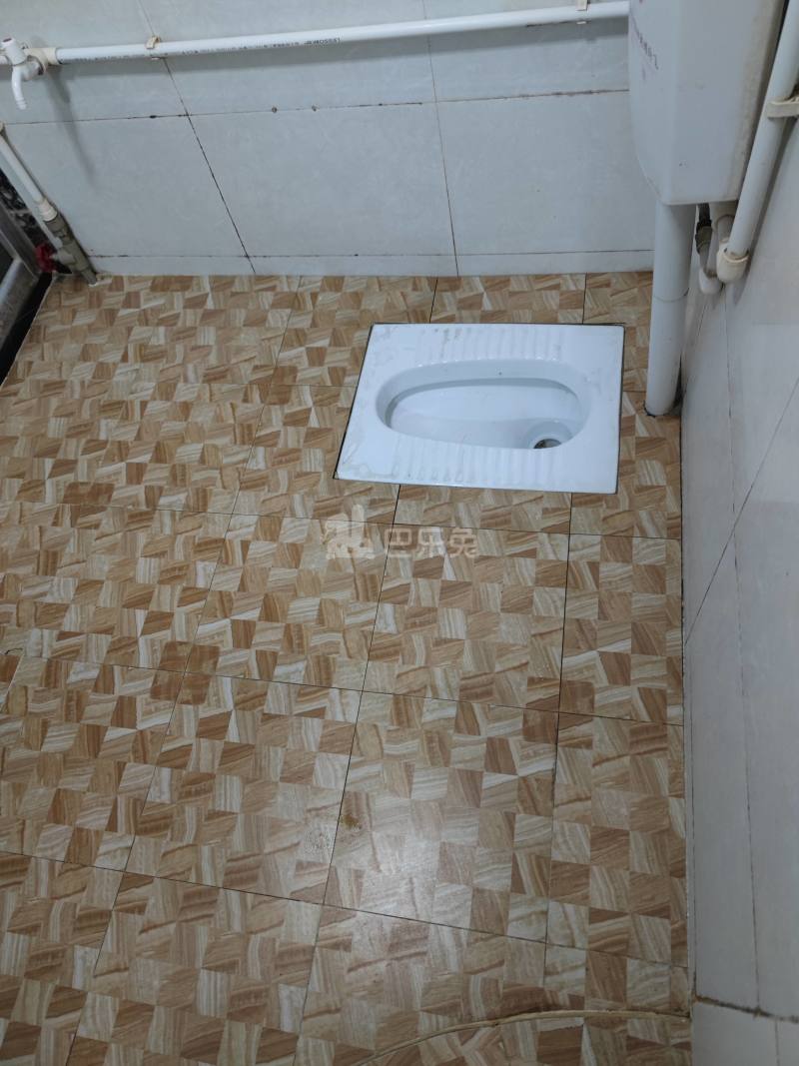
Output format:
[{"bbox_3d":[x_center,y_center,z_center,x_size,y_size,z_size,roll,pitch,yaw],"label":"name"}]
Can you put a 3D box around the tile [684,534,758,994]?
[{"bbox_3d":[0.363,0.273,0.875,0.010,0.298,0.450,3,62,12],"label":"tile"}]

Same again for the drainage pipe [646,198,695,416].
[{"bbox_3d":[0.413,-0.336,1.186,0.050,0.438,0.050,1,61,16],"label":"drainage pipe"}]

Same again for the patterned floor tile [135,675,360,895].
[{"bbox_3d":[-0.227,0.372,1.163,0.300,0.010,0.300,3,62,12],"label":"patterned floor tile"}]

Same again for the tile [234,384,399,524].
[{"bbox_3d":[-0.134,-0.153,1.435,0.300,0.010,0.300,4,62,12],"label":"tile"}]

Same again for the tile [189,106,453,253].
[{"bbox_3d":[-0.131,-0.658,1.471,0.450,0.310,0.010,3,62,12],"label":"tile"}]

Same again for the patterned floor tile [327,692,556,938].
[{"bbox_3d":[0.067,0.388,1.091,0.300,0.010,0.300,3,62,12],"label":"patterned floor tile"}]

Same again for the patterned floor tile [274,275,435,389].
[{"bbox_3d":[-0.087,-0.416,1.583,0.300,0.010,0.298,3,62,12],"label":"patterned floor tile"}]

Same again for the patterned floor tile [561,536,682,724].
[{"bbox_3d":[0.344,0.140,1.180,0.174,0.010,0.300,3,62,12],"label":"patterned floor tile"}]

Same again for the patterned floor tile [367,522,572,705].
[{"bbox_3d":[0.113,0.126,1.233,0.300,0.010,0.300,4,62,12],"label":"patterned floor tile"}]

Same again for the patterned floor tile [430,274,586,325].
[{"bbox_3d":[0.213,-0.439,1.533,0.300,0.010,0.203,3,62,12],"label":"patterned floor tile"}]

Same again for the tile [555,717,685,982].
[{"bbox_3d":[0.297,0.404,1.048,0.171,0.010,0.300,3,62,12],"label":"tile"}]

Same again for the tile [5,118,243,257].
[{"bbox_3d":[-0.574,-0.689,1.570,0.451,0.319,0.010,3,62,12],"label":"tile"}]

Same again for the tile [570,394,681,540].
[{"bbox_3d":[0.393,-0.122,1.328,0.175,0.010,0.300,3,62,12],"label":"tile"}]

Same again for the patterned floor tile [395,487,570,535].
[{"bbox_3d":[0.143,-0.042,1.323,0.300,0.010,0.087,4,62,12],"label":"patterned floor tile"}]

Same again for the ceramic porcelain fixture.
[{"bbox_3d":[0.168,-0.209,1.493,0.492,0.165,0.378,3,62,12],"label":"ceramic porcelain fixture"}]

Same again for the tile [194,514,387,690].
[{"bbox_3d":[-0.180,0.108,1.295,0.300,0.010,0.300,4,62,12],"label":"tile"}]

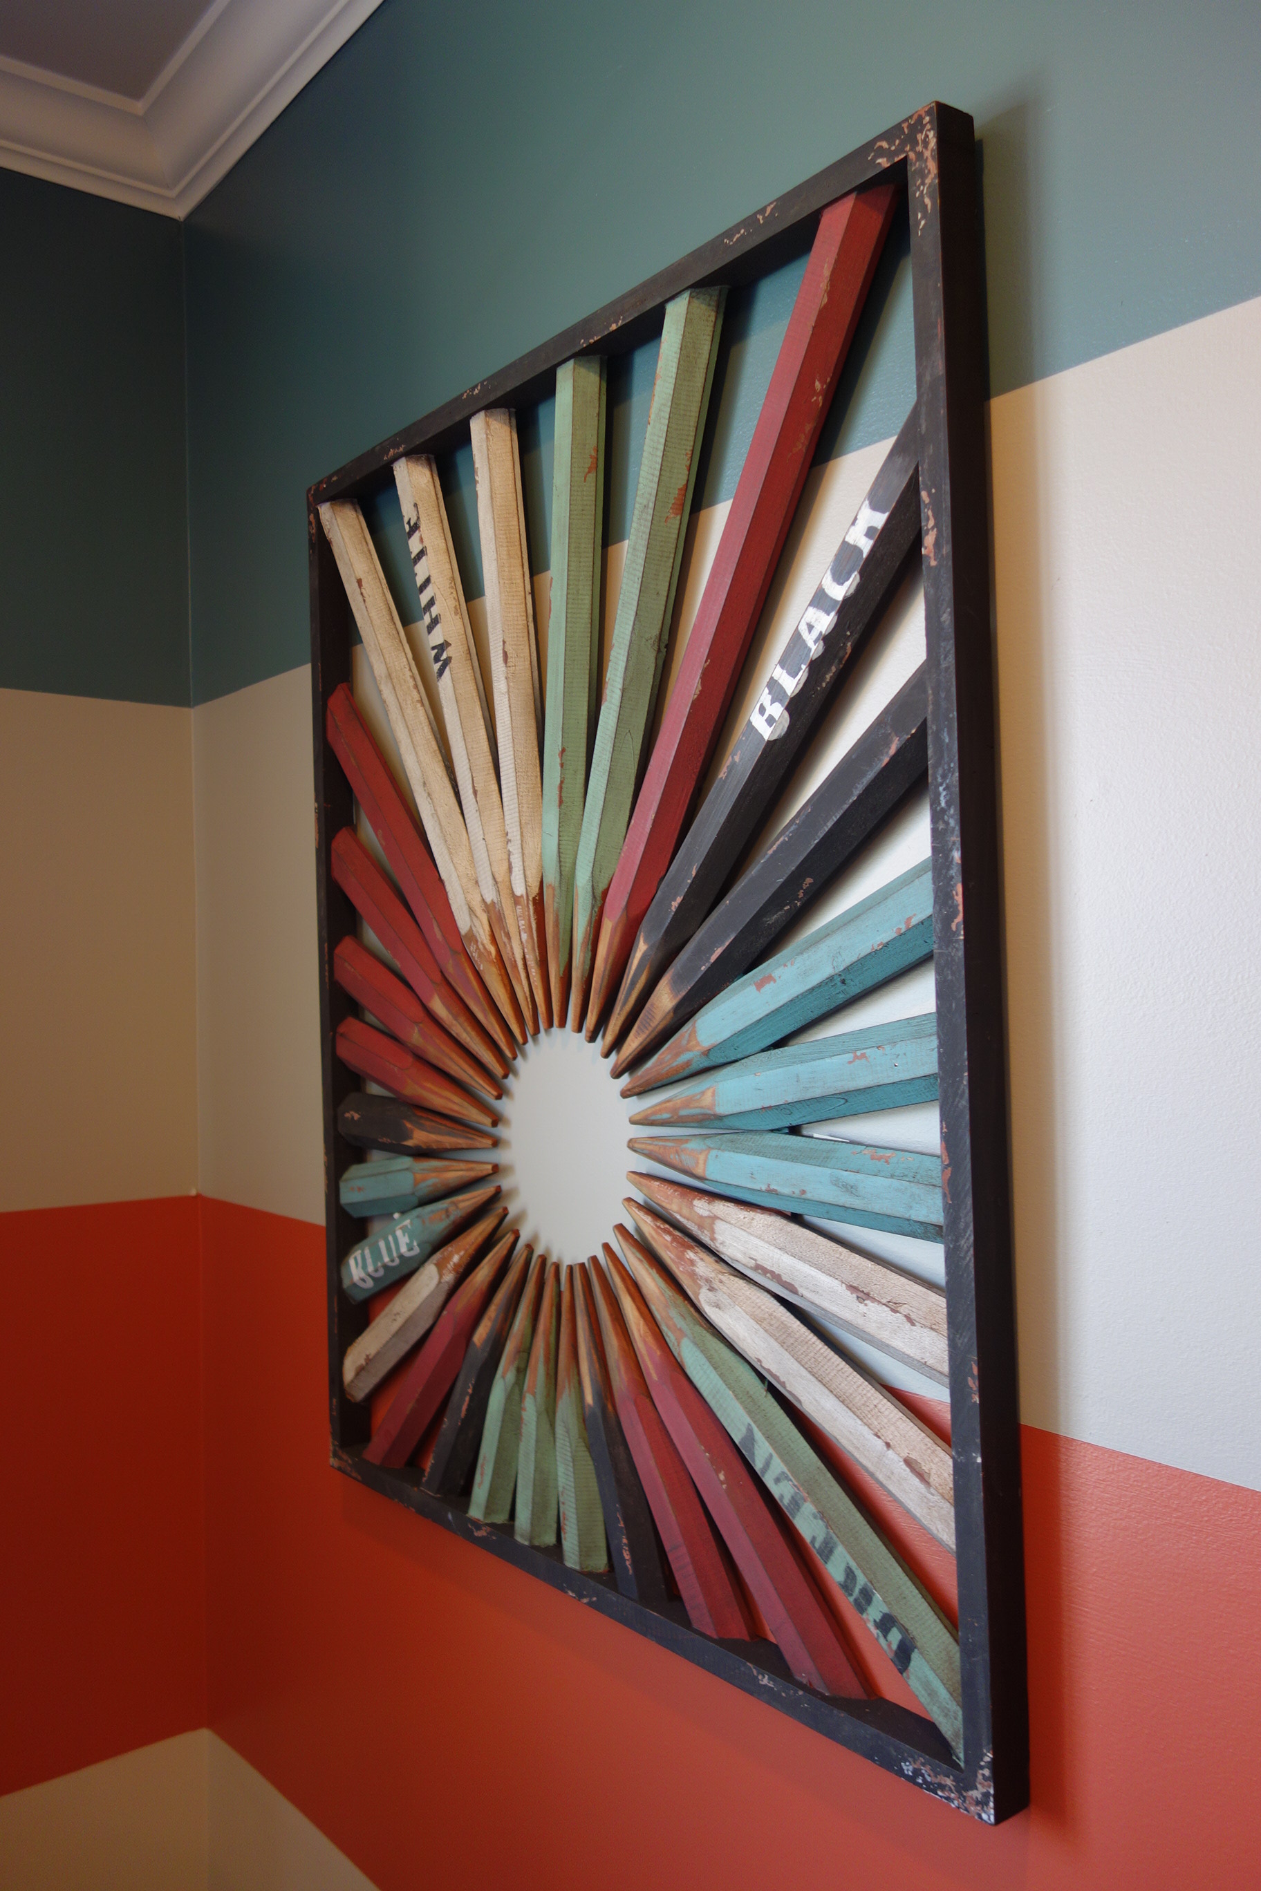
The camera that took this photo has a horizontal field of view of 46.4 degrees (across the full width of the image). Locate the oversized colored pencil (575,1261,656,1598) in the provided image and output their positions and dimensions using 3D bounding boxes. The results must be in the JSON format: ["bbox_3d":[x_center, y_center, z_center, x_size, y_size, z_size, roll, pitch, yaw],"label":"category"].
[{"bbox_3d":[-0.012,0.365,1.117,0.035,0.245,0.053,-1,-20,-38],"label":"oversized colored pencil"}]

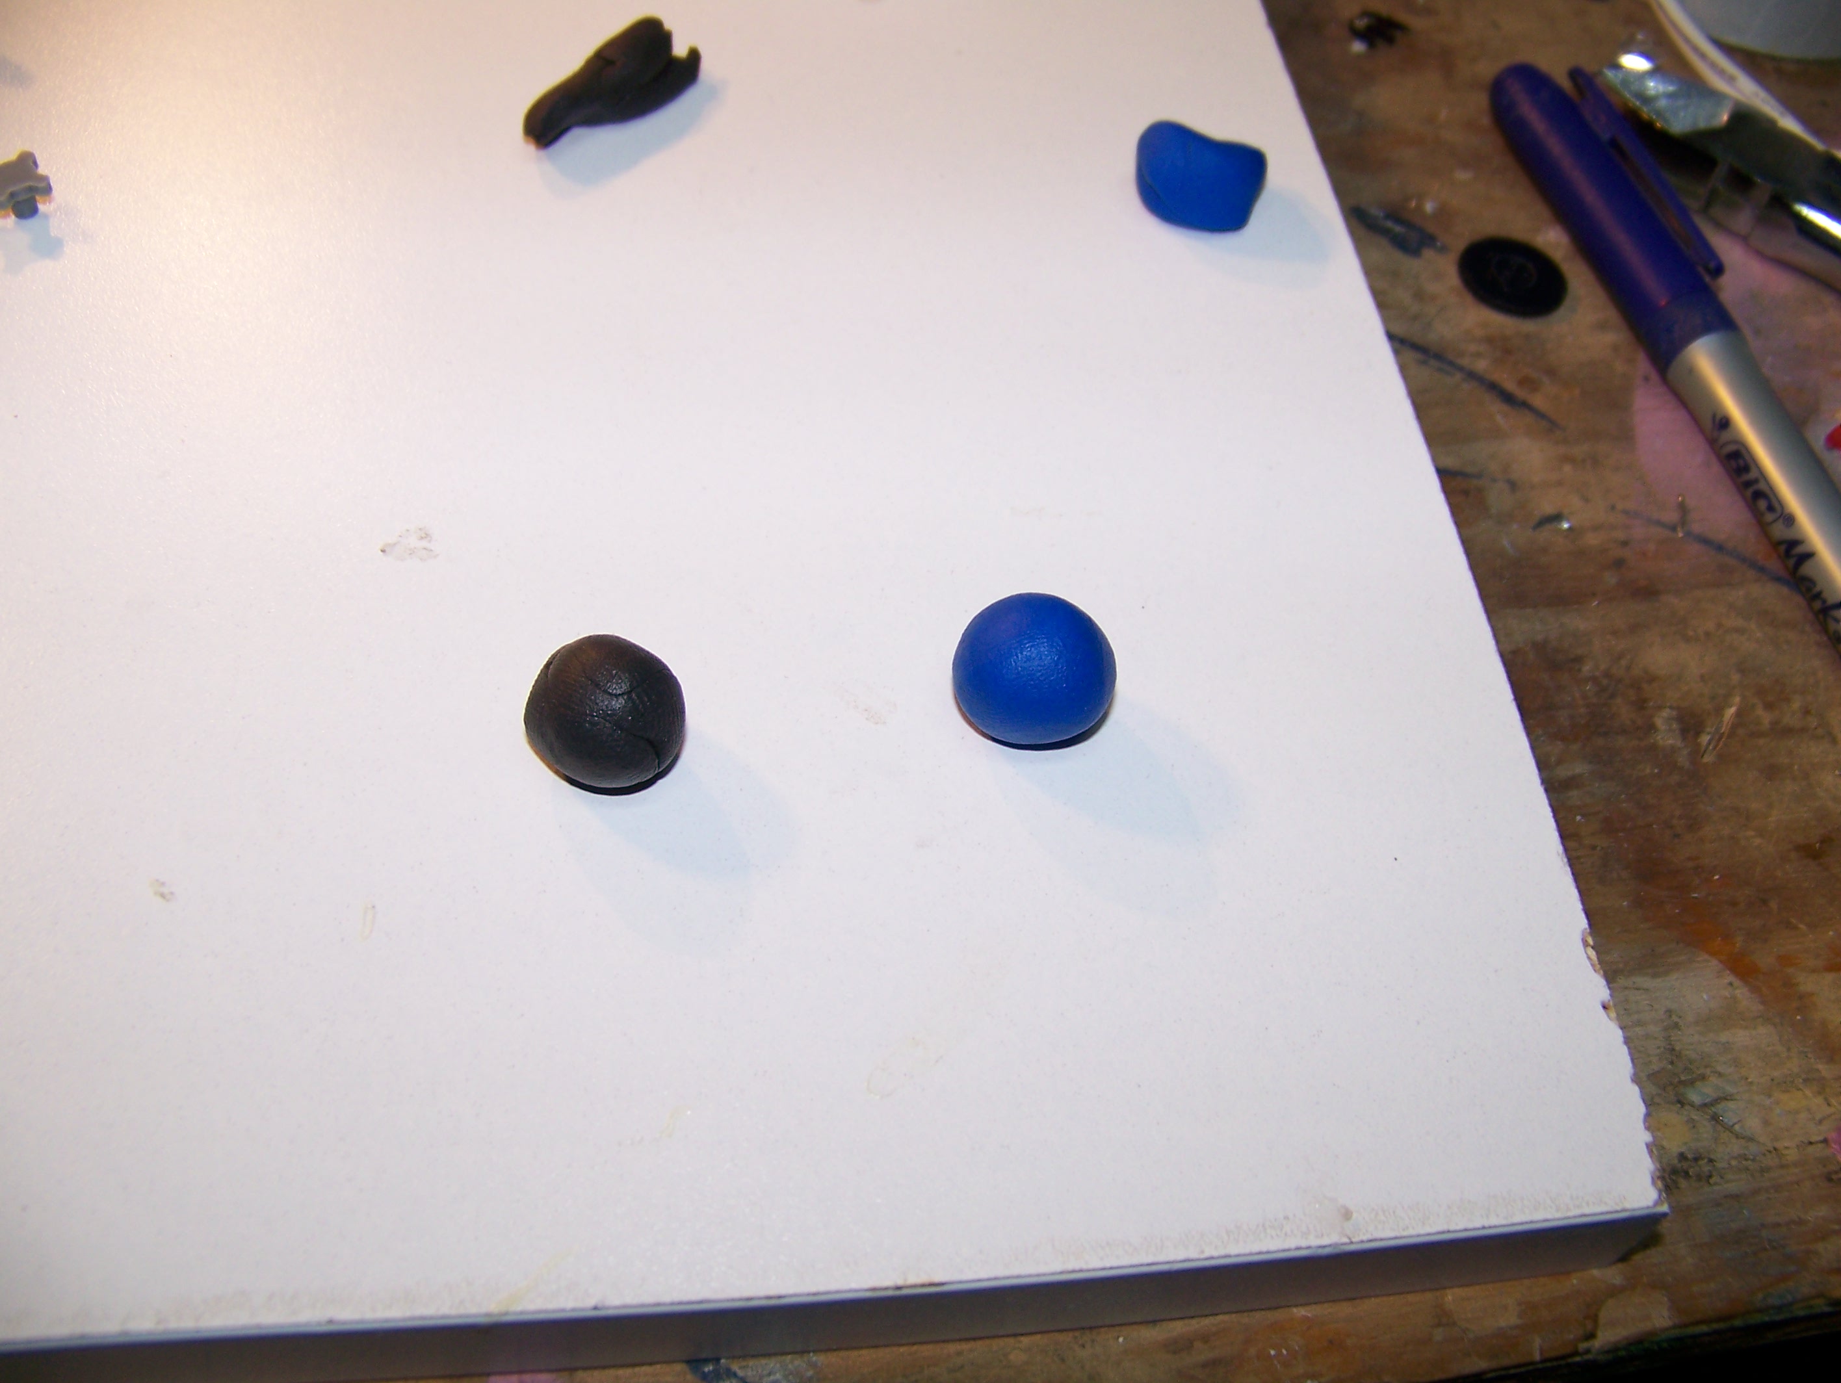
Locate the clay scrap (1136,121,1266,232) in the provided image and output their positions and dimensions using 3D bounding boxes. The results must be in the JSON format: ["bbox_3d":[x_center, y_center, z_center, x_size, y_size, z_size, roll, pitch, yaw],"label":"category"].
[{"bbox_3d":[0.032,-0.061,0.217,0.015,0.011,0.011,8,55,0],"label":"clay scrap"}]

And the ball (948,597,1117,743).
[{"bbox_3d":[0.011,-0.002,0.172,0.015,0.013,0.015,3,55,-4],"label":"ball"}]

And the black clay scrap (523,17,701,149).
[{"bbox_3d":[-0.036,-0.072,0.220,0.009,0.008,0.024,38,60,19],"label":"black clay scrap"}]

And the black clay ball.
[{"bbox_3d":[-0.028,0.002,0.166,0.014,0.012,0.014,8,55,0],"label":"black clay ball"}]

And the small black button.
[{"bbox_3d":[0.078,-0.055,0.246,0.015,0.003,0.015,8,55,0],"label":"small black button"}]

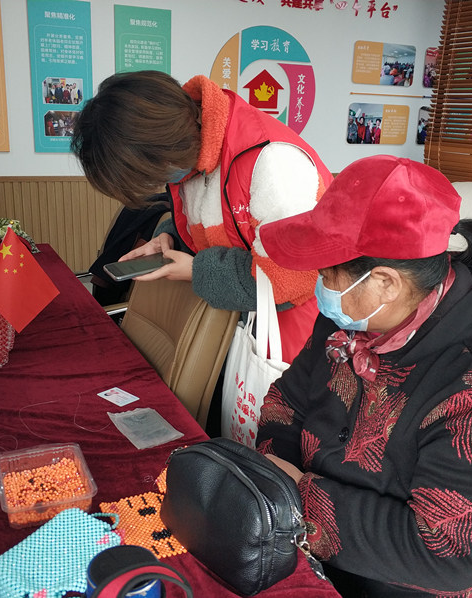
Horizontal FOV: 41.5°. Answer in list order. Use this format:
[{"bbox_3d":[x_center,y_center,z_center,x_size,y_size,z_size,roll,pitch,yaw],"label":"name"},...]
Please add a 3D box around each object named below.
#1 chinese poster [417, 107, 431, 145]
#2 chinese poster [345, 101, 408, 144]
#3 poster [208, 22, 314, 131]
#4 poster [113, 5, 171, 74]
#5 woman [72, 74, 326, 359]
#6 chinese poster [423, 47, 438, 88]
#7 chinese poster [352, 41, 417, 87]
[{"bbox_3d":[2.180,-1.783,6.451,0.717,0.374,0.020,-5,16,-22],"label":"chinese poster"},{"bbox_3d":[1.414,-1.716,6.139,0.717,0.379,0.020,-5,16,-22],"label":"chinese poster"},{"bbox_3d":[0.264,-1.877,5.595,1.054,1.054,0.020,-5,16,-22],"label":"poster"},{"bbox_3d":[-0.759,-1.794,5.175,0.470,1.149,0.020,-5,16,-22],"label":"poster"},{"bbox_3d":[-0.043,0.225,1.486,0.630,1.435,0.500,-5,16,-22],"label":"woman"},{"bbox_3d":[2.192,-2.319,6.304,0.722,0.374,0.020,-5,16,-22],"label":"chinese poster"},{"bbox_3d":[1.432,-2.255,5.993,0.722,0.377,0.020,-5,16,-22],"label":"chinese poster"}]

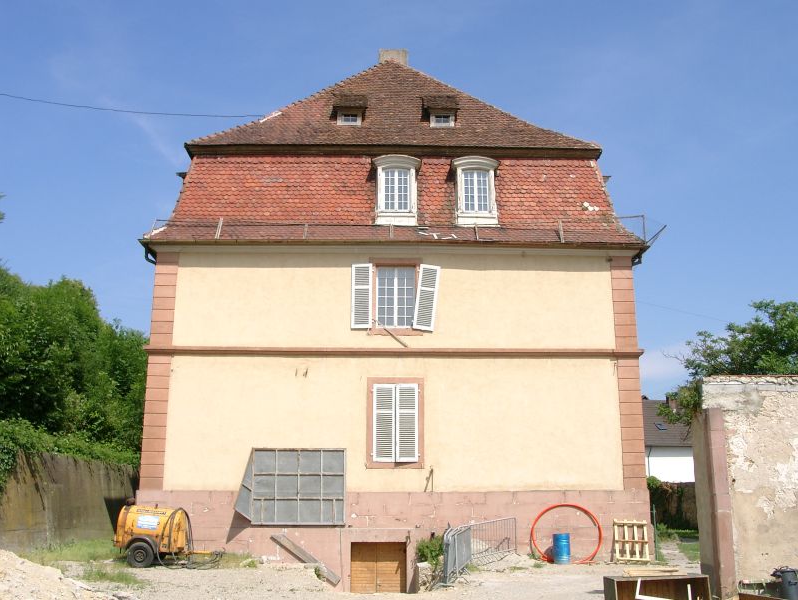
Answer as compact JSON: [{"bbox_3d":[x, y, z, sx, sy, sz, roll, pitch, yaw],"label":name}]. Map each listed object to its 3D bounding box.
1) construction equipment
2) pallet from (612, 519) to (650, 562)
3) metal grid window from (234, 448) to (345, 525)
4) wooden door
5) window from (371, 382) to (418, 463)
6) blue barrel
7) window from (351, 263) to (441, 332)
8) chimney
[{"bbox_3d":[-5.549,5.761,19.294,2.528,1.461,1.300,-1,-13,4],"label":"construction equipment"},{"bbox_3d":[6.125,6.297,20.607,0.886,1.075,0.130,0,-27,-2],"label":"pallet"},{"bbox_3d":[-2.809,4.878,20.535,2.828,1.978,0.600,0,-13,-2],"label":"metal grid window"},{"bbox_3d":[-0.525,6.960,20.487,1.439,1.251,0.100,0,-13,-2],"label":"wooden door"},{"bbox_3d":[-0.074,3.335,21.300,1.261,2.147,0.150,0,-13,-2],"label":"window"},{"bbox_3d":[4.185,6.399,20.268,0.451,0.712,0.451,0,-13,-2],"label":"blue barrel"},{"bbox_3d":[-0.077,-0.071,22.100,2.510,1.972,0.220,0,-13,-2],"label":"window"},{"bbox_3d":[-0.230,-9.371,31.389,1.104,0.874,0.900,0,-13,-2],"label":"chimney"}]

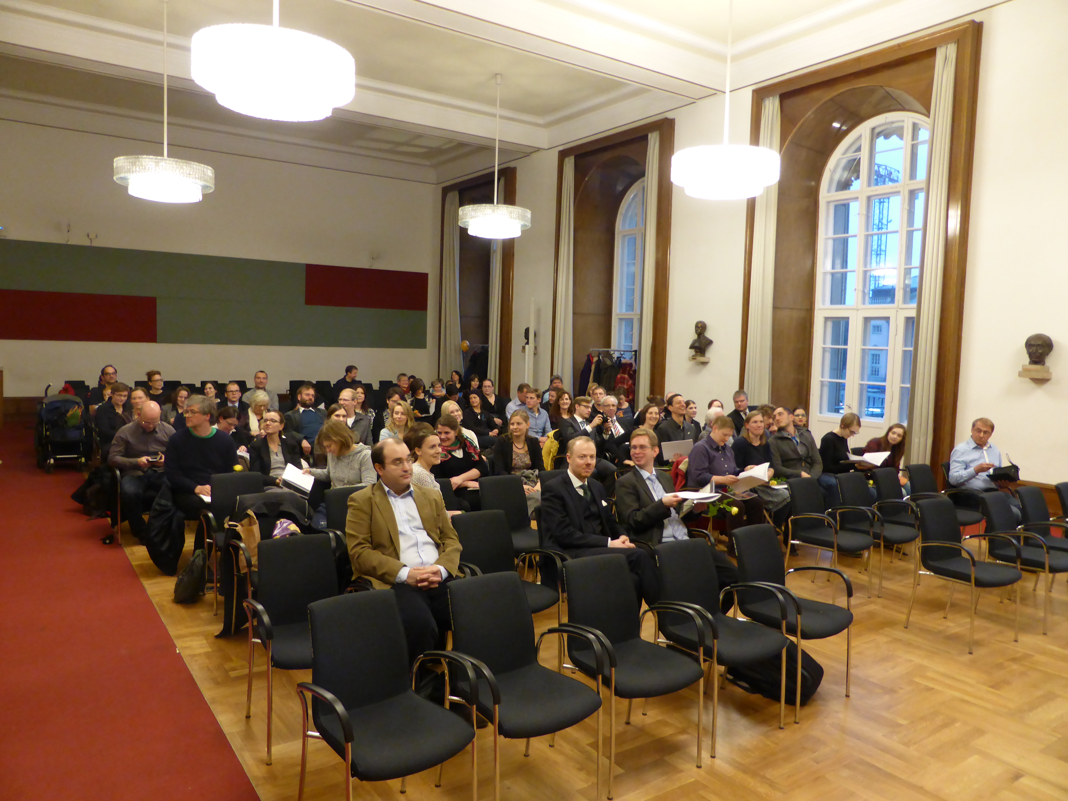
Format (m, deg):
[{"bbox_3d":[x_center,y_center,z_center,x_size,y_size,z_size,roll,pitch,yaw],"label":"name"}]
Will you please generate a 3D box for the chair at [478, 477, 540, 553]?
[{"bbox_3d":[-0.127,1.015,5.575,0.540,0.864,0.556,-1,5,-32],"label":"chair"}]

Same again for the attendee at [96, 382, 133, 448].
[{"bbox_3d":[-4.162,0.512,7.783,0.500,1.320,0.780,-2,6,-40],"label":"attendee"}]

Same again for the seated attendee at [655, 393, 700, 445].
[{"bbox_3d":[1.715,0.582,8.968,0.540,1.290,0.800,-1,5,-29],"label":"seated attendee"}]

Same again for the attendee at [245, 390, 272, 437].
[{"bbox_3d":[-2.882,0.548,8.229,0.500,1.287,0.750,-1,5,-33],"label":"attendee"}]

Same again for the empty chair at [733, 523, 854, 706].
[{"bbox_3d":[1.383,1.159,4.148,0.540,0.865,0.560,-2,6,-39],"label":"empty chair"}]

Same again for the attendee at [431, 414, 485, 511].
[{"bbox_3d":[-0.633,0.753,6.225,0.535,1.262,0.788,1,4,-13],"label":"attendee"}]

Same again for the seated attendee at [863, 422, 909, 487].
[{"bbox_3d":[3.658,0.798,7.695,0.500,1.160,0.820,-1,5,-34],"label":"seated attendee"}]

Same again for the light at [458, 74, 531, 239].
[{"bbox_3d":[-0.627,-4.171,13.139,1.240,2.690,1.240,1,4,0],"label":"light"}]

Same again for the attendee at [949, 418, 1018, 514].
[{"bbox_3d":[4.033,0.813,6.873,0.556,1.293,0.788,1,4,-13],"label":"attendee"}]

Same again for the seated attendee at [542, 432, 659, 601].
[{"bbox_3d":[0.417,0.878,4.487,0.560,1.320,0.830,-1,5,-34],"label":"seated attendee"}]

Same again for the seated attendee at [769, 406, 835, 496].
[{"bbox_3d":[2.764,0.742,7.540,0.560,1.341,0.800,-1,5,-30],"label":"seated attendee"}]

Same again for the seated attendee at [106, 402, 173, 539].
[{"bbox_3d":[-3.409,0.630,6.818,0.580,1.250,0.830,-1,5,-34],"label":"seated attendee"}]

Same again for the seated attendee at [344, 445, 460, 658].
[{"bbox_3d":[-0.557,0.894,3.800,0.580,1.340,0.840,-2,6,-39],"label":"seated attendee"}]

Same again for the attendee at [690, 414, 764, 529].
[{"bbox_3d":[1.574,0.779,6.567,0.550,1.260,0.800,-1,5,-34],"label":"attendee"}]

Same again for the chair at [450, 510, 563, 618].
[{"bbox_3d":[-0.179,1.109,4.306,0.540,0.864,0.556,-2,5,-36],"label":"chair"}]

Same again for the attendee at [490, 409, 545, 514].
[{"bbox_3d":[-0.084,0.733,6.595,0.505,1.278,0.768,0,5,-21],"label":"attendee"}]

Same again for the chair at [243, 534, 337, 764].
[{"bbox_3d":[-1.051,1.150,3.692,0.530,0.885,0.560,-1,5,-31],"label":"chair"}]

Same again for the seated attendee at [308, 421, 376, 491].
[{"bbox_3d":[-1.371,0.776,5.636,0.560,1.250,0.760,1,5,-12],"label":"seated attendee"}]

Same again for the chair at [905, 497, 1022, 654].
[{"bbox_3d":[2.916,1.154,5.188,0.530,0.885,0.560,-1,5,-29],"label":"chair"}]

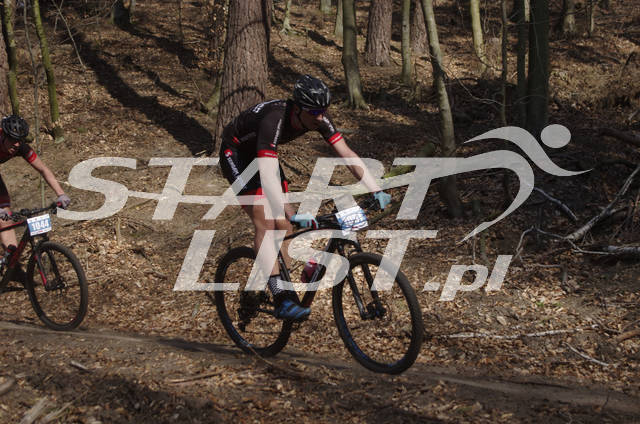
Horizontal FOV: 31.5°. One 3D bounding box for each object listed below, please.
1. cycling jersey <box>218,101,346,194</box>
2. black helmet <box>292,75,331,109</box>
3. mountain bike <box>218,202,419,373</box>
[{"bbox_3d":[-0.293,-0.400,7.009,0.600,0.560,0.800,-10,8,-43],"label":"cycling jersey"},{"bbox_3d":[-0.049,-0.731,6.850,0.200,0.165,0.270,-5,23,-35],"label":"black helmet"},{"bbox_3d":[-0.077,0.466,7.011,0.740,1.000,1.850,-16,11,-43],"label":"mountain bike"}]

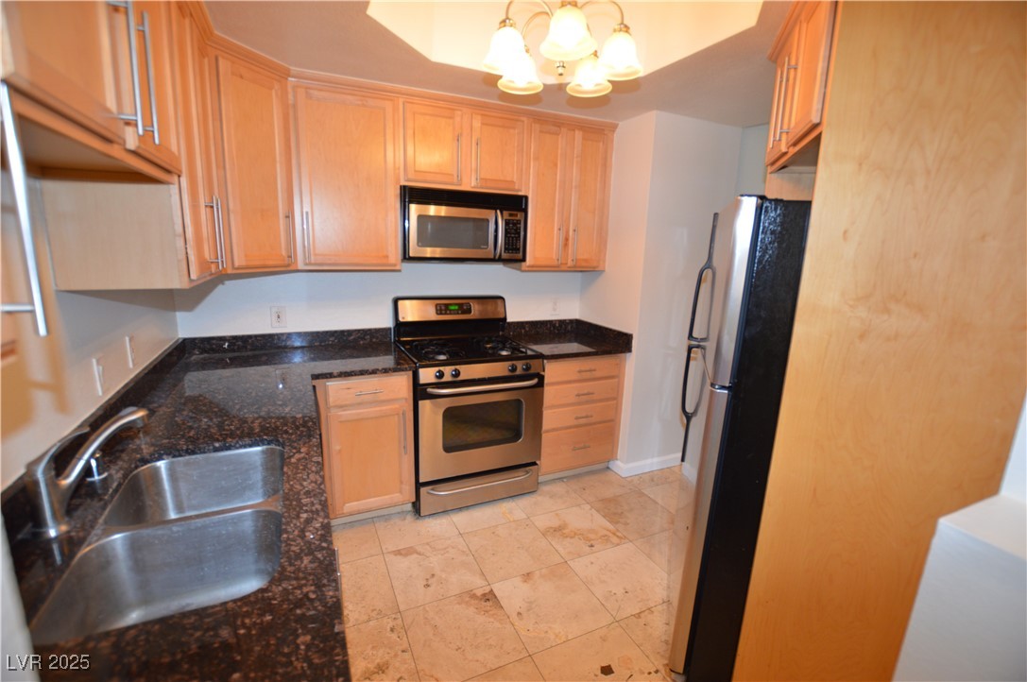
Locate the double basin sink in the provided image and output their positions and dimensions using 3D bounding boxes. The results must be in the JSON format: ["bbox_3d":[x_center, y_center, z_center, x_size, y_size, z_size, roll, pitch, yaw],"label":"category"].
[{"bbox_3d":[-0.760,0.512,1.037,0.408,0.200,0.720,-4,14,-25],"label":"double basin sink"}]

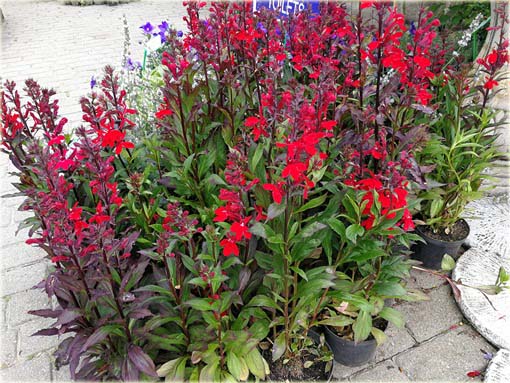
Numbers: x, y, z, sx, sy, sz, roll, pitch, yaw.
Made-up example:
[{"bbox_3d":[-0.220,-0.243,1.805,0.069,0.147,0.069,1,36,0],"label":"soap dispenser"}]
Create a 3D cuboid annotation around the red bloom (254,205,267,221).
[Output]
[{"bbox_3d":[0.013,0.049,0.920,0.028,0.030,0.026,-7,35,-8],"label":"red bloom"}]

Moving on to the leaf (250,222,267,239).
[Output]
[{"bbox_3d":[0.007,0.077,0.790,0.033,0.022,0.032,-1,34,0],"label":"leaf"}]

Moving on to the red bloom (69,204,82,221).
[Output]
[{"bbox_3d":[-0.419,0.049,0.930,0.034,0.034,0.027,0,34,0],"label":"red bloom"}]

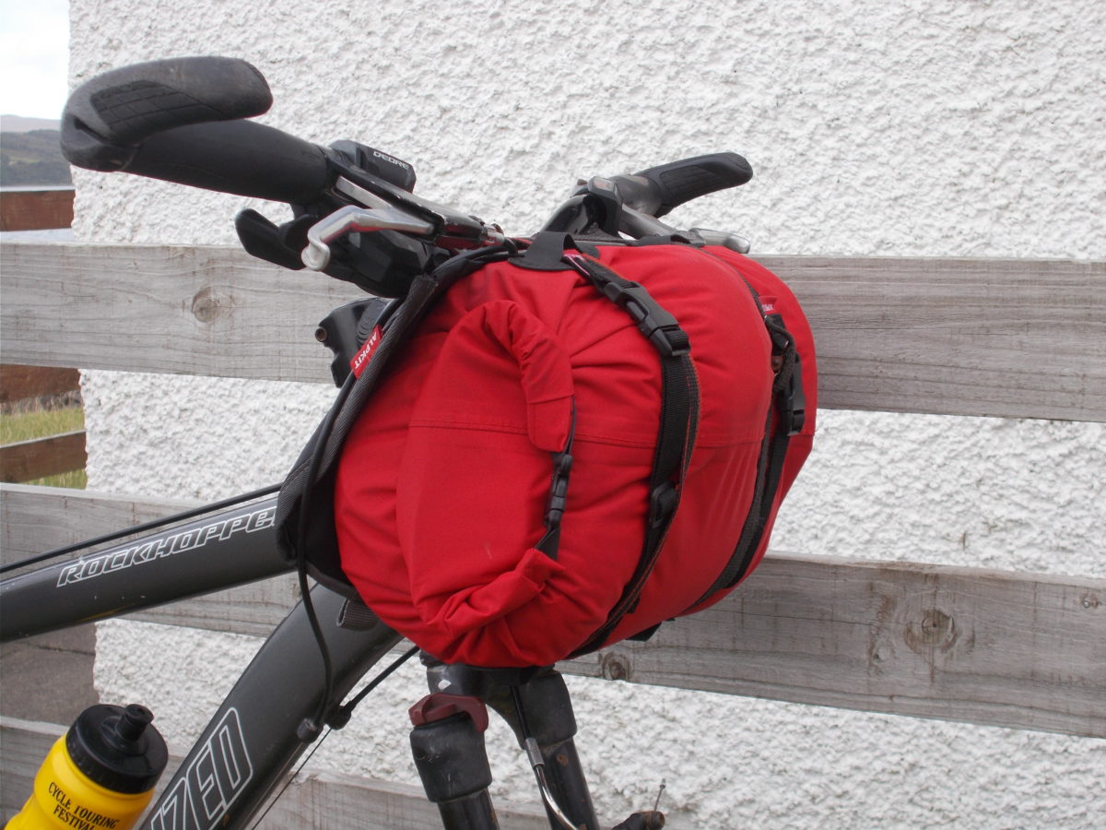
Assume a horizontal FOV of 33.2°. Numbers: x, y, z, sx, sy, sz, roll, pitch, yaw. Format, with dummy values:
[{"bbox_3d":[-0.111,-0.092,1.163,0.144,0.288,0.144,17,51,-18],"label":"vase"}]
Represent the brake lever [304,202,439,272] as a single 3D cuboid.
[{"bbox_3d":[-0.090,-0.082,0.845,0.036,0.021,0.113,35,22,11],"label":"brake lever"}]

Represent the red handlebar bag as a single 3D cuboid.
[{"bbox_3d":[0.022,0.017,1.055,0.220,0.230,0.360,3,8,28],"label":"red handlebar bag"}]

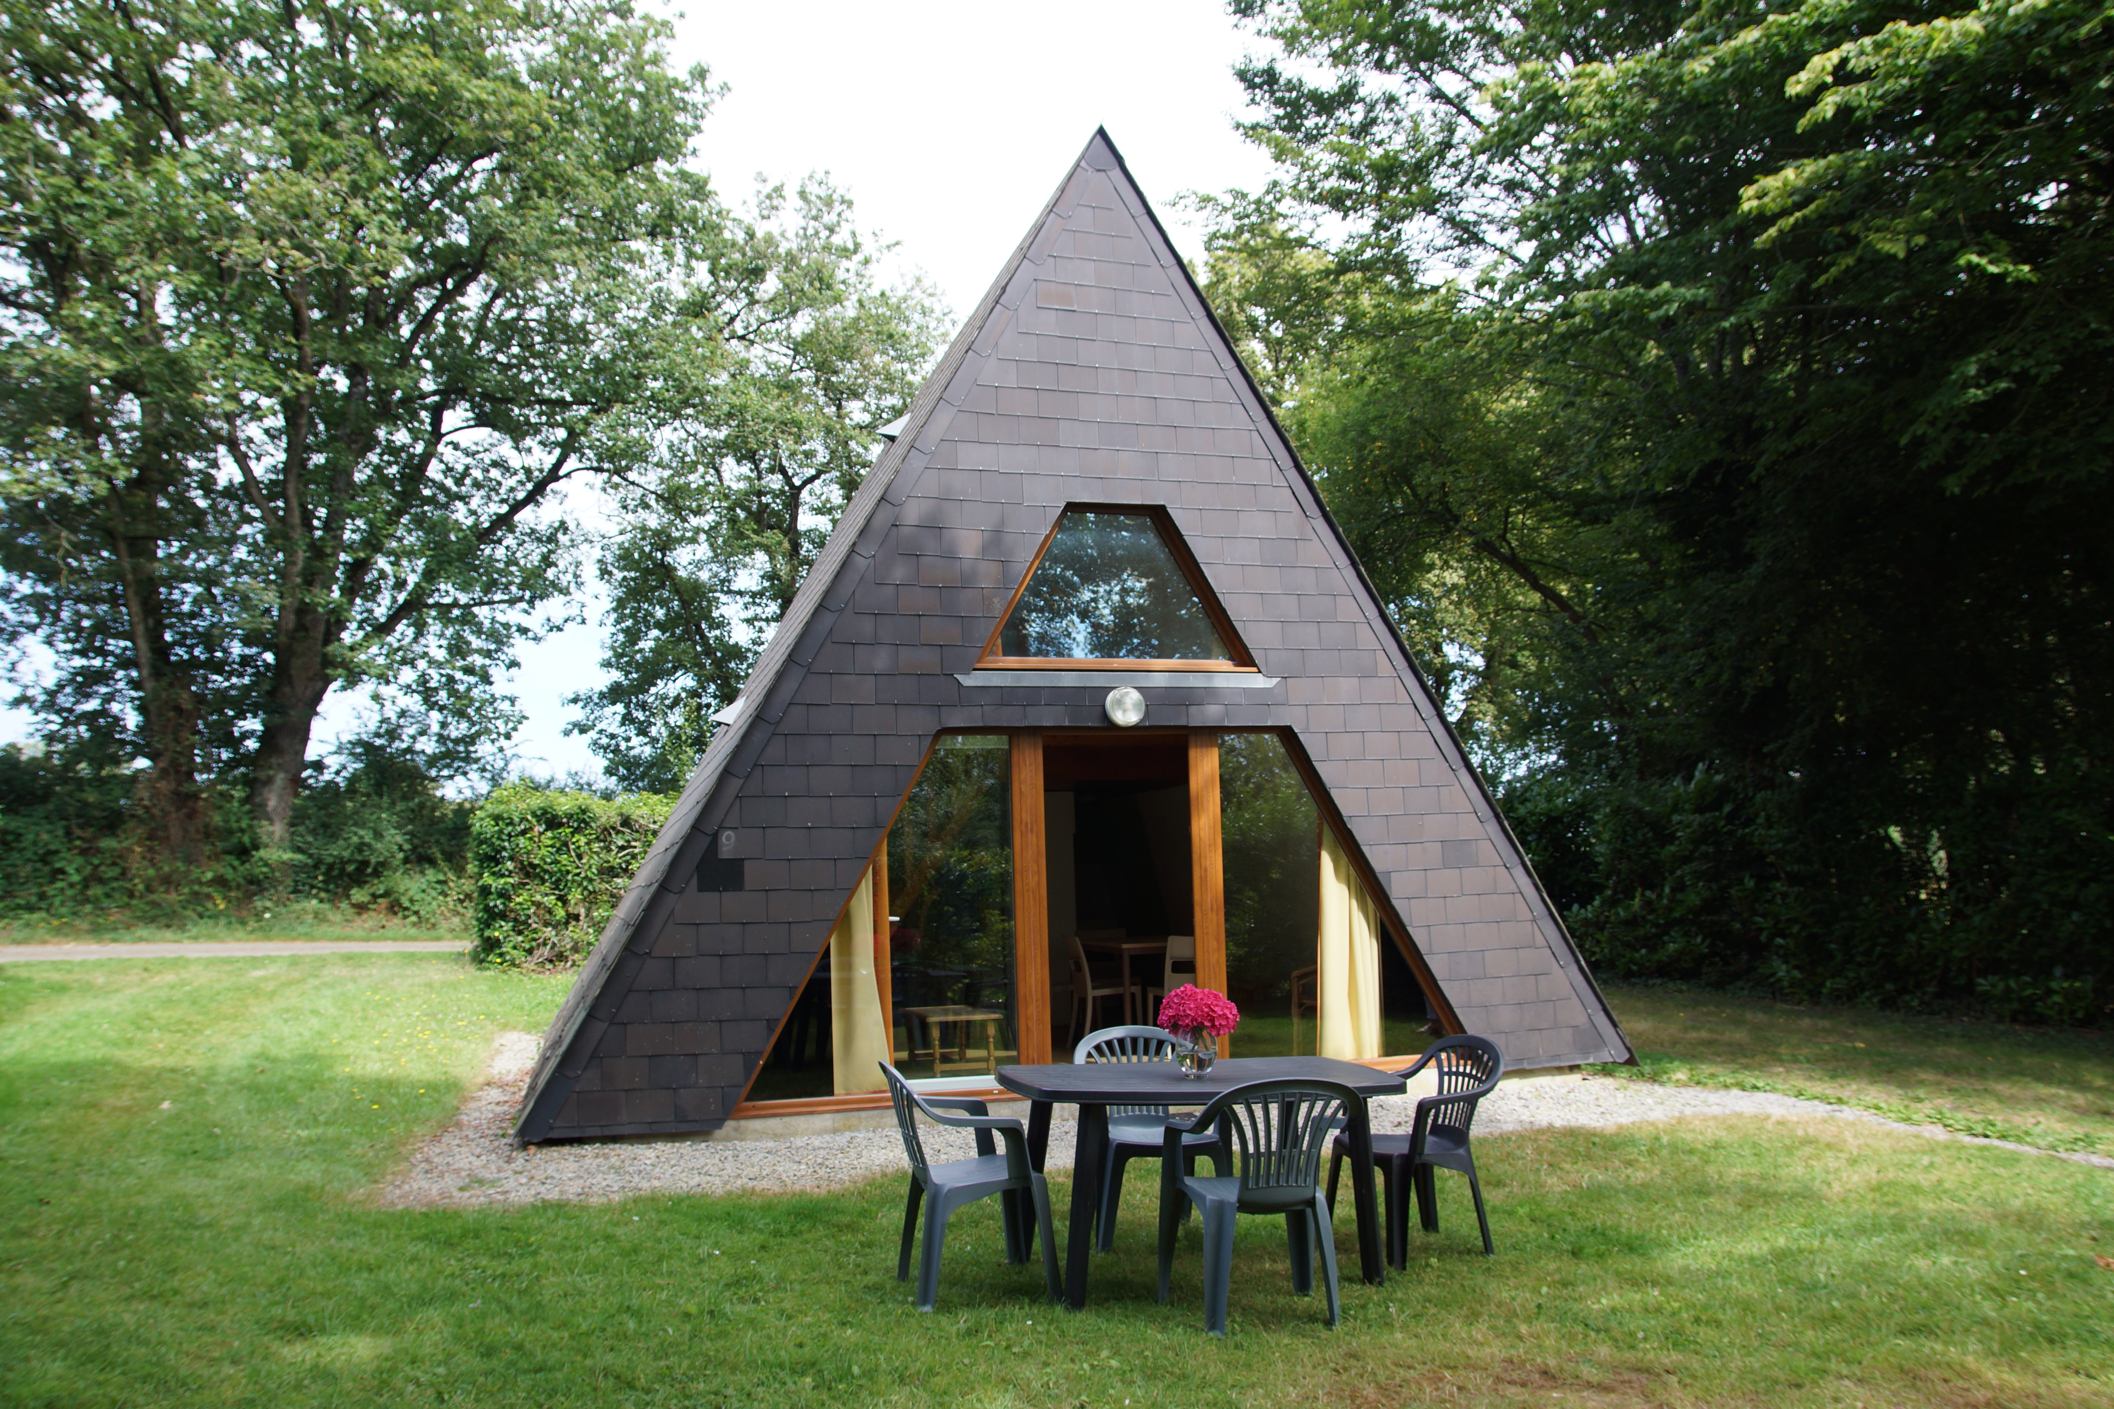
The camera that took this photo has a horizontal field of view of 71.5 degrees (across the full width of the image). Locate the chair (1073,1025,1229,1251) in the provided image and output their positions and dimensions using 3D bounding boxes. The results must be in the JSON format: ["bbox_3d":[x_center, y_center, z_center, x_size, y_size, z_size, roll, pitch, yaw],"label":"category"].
[{"bbox_3d":[0.398,1.778,6.099,0.560,0.800,0.560,0,-7,-9],"label":"chair"}]

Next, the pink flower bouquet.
[{"bbox_3d":[0.532,1.213,5.517,0.295,0.335,0.280,-1,-7,0],"label":"pink flower bouquet"}]

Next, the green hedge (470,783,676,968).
[{"bbox_3d":[-7.064,2.663,22.293,3.500,2.638,1.300,0,-7,-8],"label":"green hedge"}]

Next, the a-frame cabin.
[{"bbox_3d":[-0.930,-0.151,13.403,7.021,6.123,9.041,1,-7,-17],"label":"a-frame cabin"}]

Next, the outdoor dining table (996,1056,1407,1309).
[{"bbox_3d":[0.525,1.739,5.445,1.380,0.720,0.880,1,-7,-14],"label":"outdoor dining table"}]

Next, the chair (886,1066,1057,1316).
[{"bbox_3d":[-0.349,1.694,5.285,0.560,0.800,0.560,1,-7,-17],"label":"chair"}]

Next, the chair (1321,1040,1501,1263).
[{"bbox_3d":[1.429,1.724,5.780,0.560,0.800,0.560,1,-7,-20],"label":"chair"}]

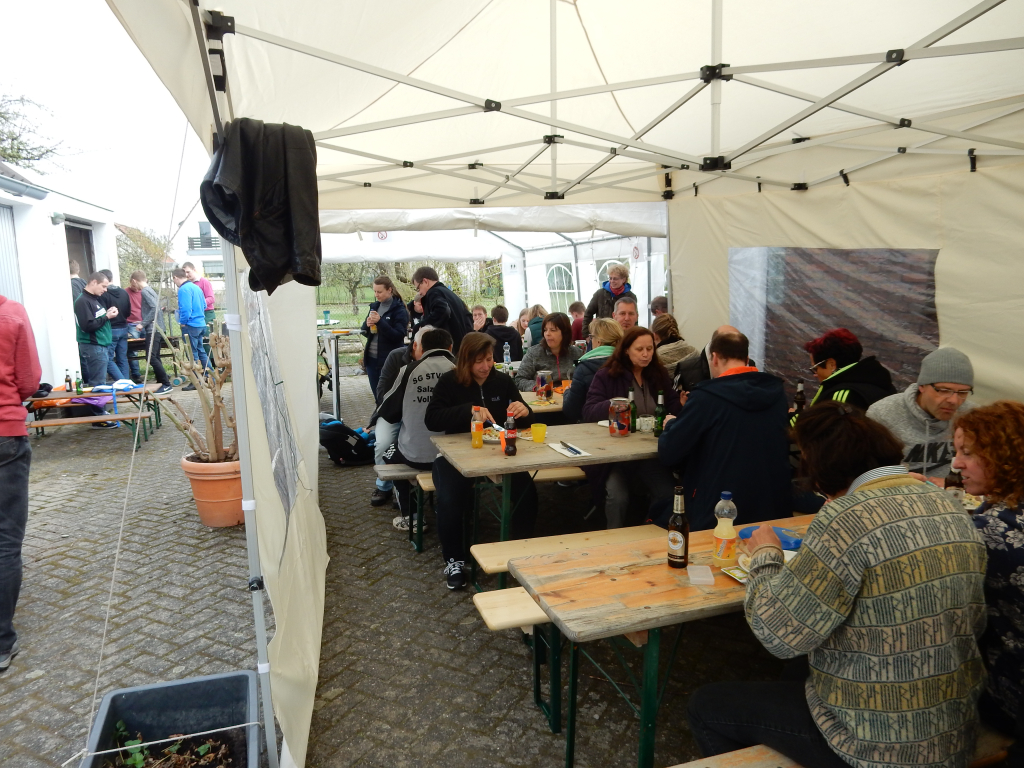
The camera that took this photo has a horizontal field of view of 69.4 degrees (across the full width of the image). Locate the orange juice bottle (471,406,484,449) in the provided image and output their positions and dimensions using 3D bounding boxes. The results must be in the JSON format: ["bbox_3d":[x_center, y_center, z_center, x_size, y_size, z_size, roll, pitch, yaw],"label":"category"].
[{"bbox_3d":[-0.176,0.221,3.787,0.061,0.215,0.061,0,10,-3],"label":"orange juice bottle"}]

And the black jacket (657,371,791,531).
[{"bbox_3d":[0.979,0.283,3.406,0.580,0.720,0.500,-2,8,-13],"label":"black jacket"}]

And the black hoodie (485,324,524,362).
[{"bbox_3d":[-0.098,-0.350,7.627,0.470,0.620,0.380,-1,8,-3],"label":"black hoodie"}]

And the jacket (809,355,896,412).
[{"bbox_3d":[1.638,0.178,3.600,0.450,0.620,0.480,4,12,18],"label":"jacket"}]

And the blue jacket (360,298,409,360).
[{"bbox_3d":[-1.214,-0.494,7.100,0.500,0.680,0.380,8,13,35],"label":"blue jacket"}]

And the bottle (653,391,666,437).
[{"bbox_3d":[0.816,0.161,4.040,0.063,0.250,0.063,2,11,12],"label":"bottle"}]

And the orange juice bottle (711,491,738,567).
[{"bbox_3d":[0.691,0.469,2.374,0.070,0.245,0.070,3,11,17],"label":"orange juice bottle"}]

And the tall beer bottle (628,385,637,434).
[{"bbox_3d":[0.663,0.138,4.076,0.061,0.242,0.061,-1,8,0],"label":"tall beer bottle"}]

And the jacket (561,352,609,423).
[{"bbox_3d":[0.488,0.133,4.736,0.520,0.620,0.420,-6,12,-29],"label":"jacket"}]

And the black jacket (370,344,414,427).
[{"bbox_3d":[-0.749,0.004,5.404,0.580,0.660,0.450,-2,8,-11],"label":"black jacket"}]

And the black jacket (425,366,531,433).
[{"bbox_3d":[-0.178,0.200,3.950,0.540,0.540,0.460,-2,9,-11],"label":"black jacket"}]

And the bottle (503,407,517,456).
[{"bbox_3d":[-0.004,0.246,3.657,0.061,0.215,0.061,0,10,0],"label":"bottle"}]

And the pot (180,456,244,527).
[{"bbox_3d":[-1.990,0.705,5.017,0.500,0.460,0.500,-1,8,0],"label":"pot"}]

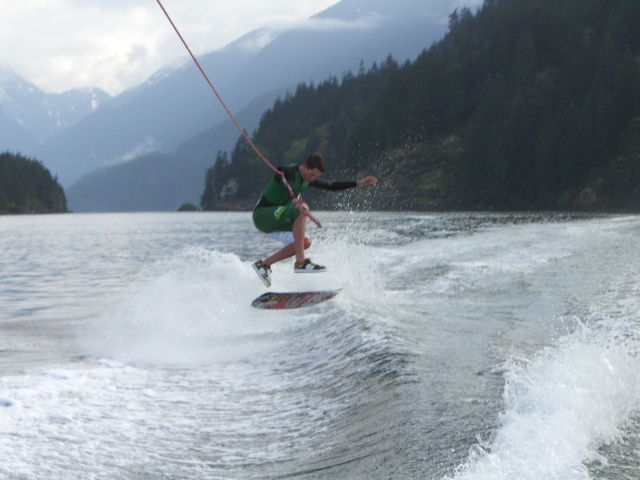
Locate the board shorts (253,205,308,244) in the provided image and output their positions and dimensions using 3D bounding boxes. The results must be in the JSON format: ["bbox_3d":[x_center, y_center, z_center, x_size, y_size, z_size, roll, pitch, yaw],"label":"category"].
[{"bbox_3d":[-0.323,-0.122,17.700,0.460,0.330,0.420,0,1,13],"label":"board shorts"}]

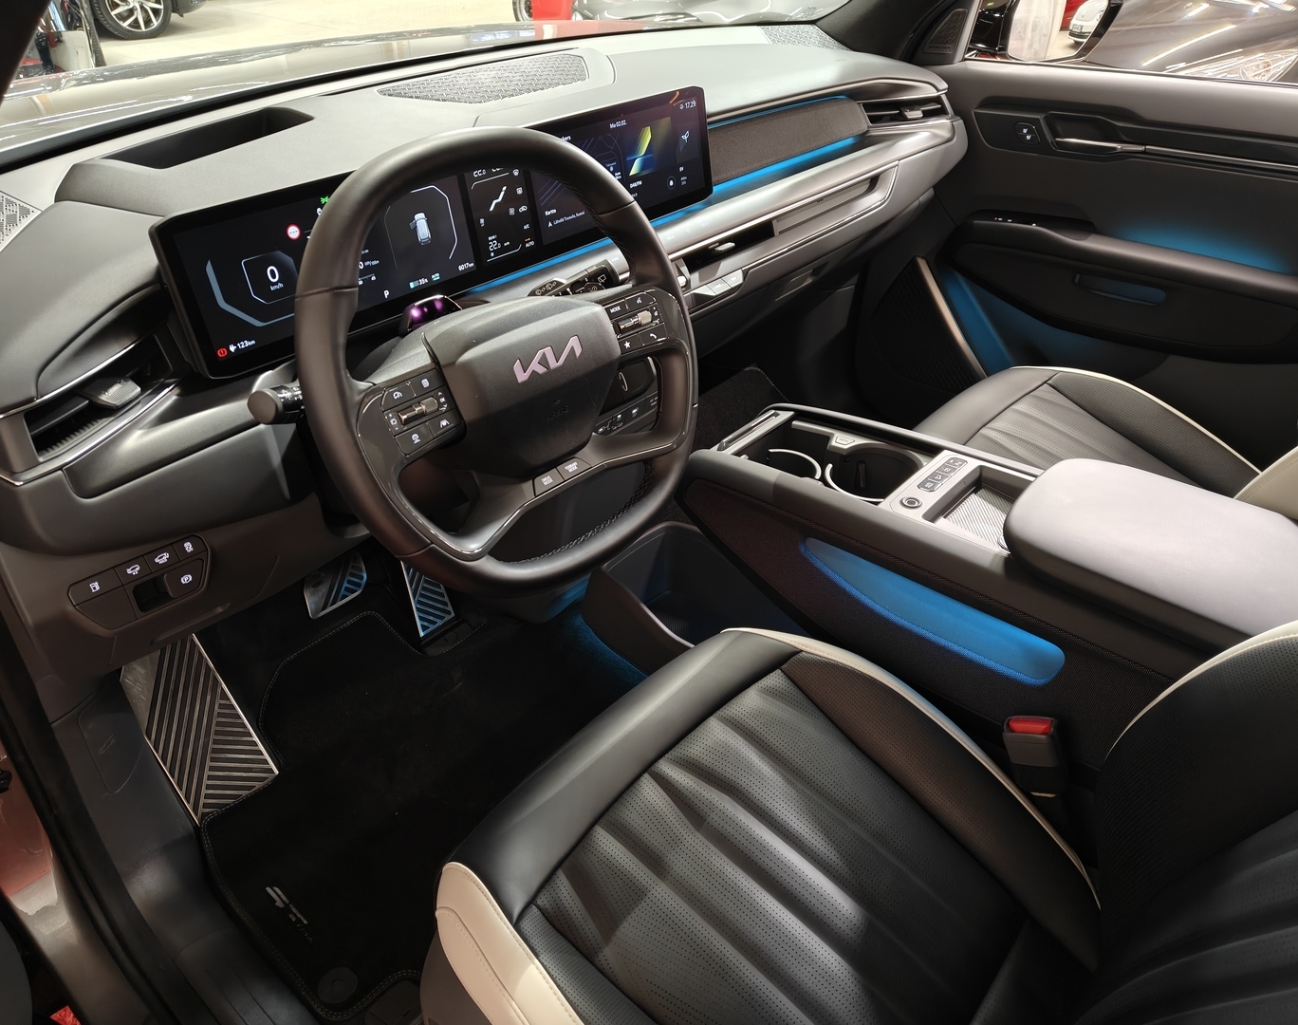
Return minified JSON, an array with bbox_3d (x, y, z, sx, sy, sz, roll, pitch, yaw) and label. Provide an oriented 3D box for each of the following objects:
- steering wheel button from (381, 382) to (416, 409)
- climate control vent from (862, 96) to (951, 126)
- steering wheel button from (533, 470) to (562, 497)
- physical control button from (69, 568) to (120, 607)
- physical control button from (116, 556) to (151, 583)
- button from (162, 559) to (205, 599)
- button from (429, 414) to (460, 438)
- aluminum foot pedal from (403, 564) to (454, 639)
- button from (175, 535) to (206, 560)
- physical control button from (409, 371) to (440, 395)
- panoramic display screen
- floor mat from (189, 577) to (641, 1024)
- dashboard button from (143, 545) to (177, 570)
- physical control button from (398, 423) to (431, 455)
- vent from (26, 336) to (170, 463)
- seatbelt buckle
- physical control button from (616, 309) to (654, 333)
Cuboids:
[{"bbox_3d":[-0.180,-0.084,0.681,0.029,0.015,0.008,-31,19,-38],"label":"steering wheel button"},{"bbox_3d":[0.416,-0.654,1.543,0.142,0.038,0.036,-15,23,-18],"label":"climate control vent"},{"bbox_3d":[-0.085,-0.026,0.801,0.030,0.014,0.008,-31,19,-38],"label":"steering wheel button"},{"bbox_3d":[-0.462,0.061,0.790,0.010,0.019,0.038,21,38,40],"label":"physical control button"},{"bbox_3d":[-0.441,0.049,0.808,0.010,0.018,0.025,21,38,40],"label":"physical control button"},{"bbox_3d":[-0.413,0.058,0.843,0.013,0.025,0.032,21,38,40],"label":"button"},{"bbox_3d":[-0.152,-0.065,0.706,0.027,0.013,0.008,-31,19,-38],"label":"button"},{"bbox_3d":[-0.341,0.098,1.423,0.020,0.160,0.060,4,21,46],"label":"aluminum foot pedal"},{"bbox_3d":[-0.394,0.030,0.814,0.008,0.016,0.025,19,39,39],"label":"button"},{"bbox_3d":[-0.165,-0.095,0.698,0.008,0.013,0.025,-5,22,48],"label":"physical control button"},{"bbox_3d":[-0.168,-0.330,1.023,0.027,0.142,0.715,19,39,39],"label":"panoramic display screen"},{"bbox_3d":[-0.281,0.300,1.249,0.555,0.040,0.578,26,43,33],"label":"floor mat"},{"bbox_3d":[-0.424,0.039,0.823,0.010,0.018,0.025,21,38,40],"label":"dashboard button"},{"bbox_3d":[-0.171,-0.052,0.690,0.008,0.014,0.026,-5,22,48],"label":"physical control button"},{"bbox_3d":[-0.438,-0.097,0.748,0.036,0.038,0.145,-4,31,21],"label":"vent"},{"bbox_3d":[0.384,0.241,0.935,0.046,0.085,0.026,-6,28,36],"label":"seatbelt buckle"},{"bbox_3d":[-0.011,-0.166,0.834,0.012,0.013,0.036,-5,22,48],"label":"physical control button"}]

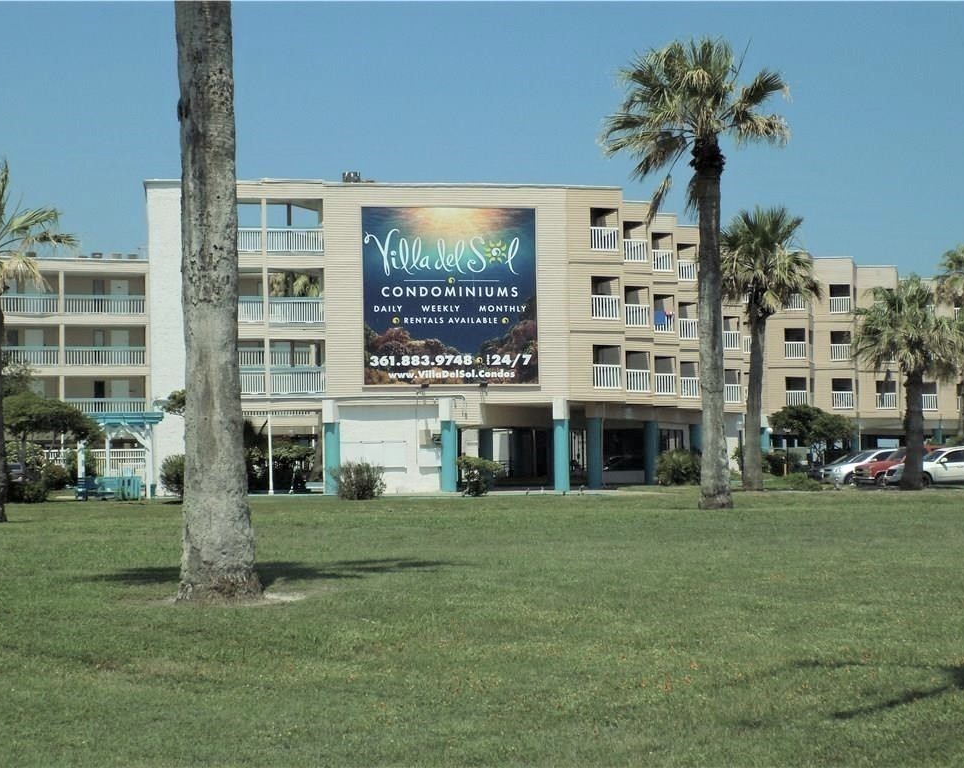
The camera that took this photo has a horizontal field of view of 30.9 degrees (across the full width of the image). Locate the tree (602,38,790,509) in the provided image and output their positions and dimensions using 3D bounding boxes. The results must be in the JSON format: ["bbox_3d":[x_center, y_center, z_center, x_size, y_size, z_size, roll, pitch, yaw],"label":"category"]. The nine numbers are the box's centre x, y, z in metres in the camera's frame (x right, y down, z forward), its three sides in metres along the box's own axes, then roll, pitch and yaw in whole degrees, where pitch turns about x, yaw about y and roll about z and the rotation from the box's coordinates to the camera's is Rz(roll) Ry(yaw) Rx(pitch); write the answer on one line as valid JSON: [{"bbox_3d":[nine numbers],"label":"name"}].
[{"bbox_3d":[5.875,-3.026,47.800,5.000,12.700,4.900,-1,-3,0],"label":"tree"}]

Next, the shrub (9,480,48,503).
[{"bbox_3d":[-17.168,4.065,66.000,1.500,0.840,1.400,-1,-3,0],"label":"shrub"}]

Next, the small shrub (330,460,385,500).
[{"bbox_3d":[-4.651,3.605,65.200,1.980,1.480,1.850,-1,-3,0],"label":"small shrub"}]

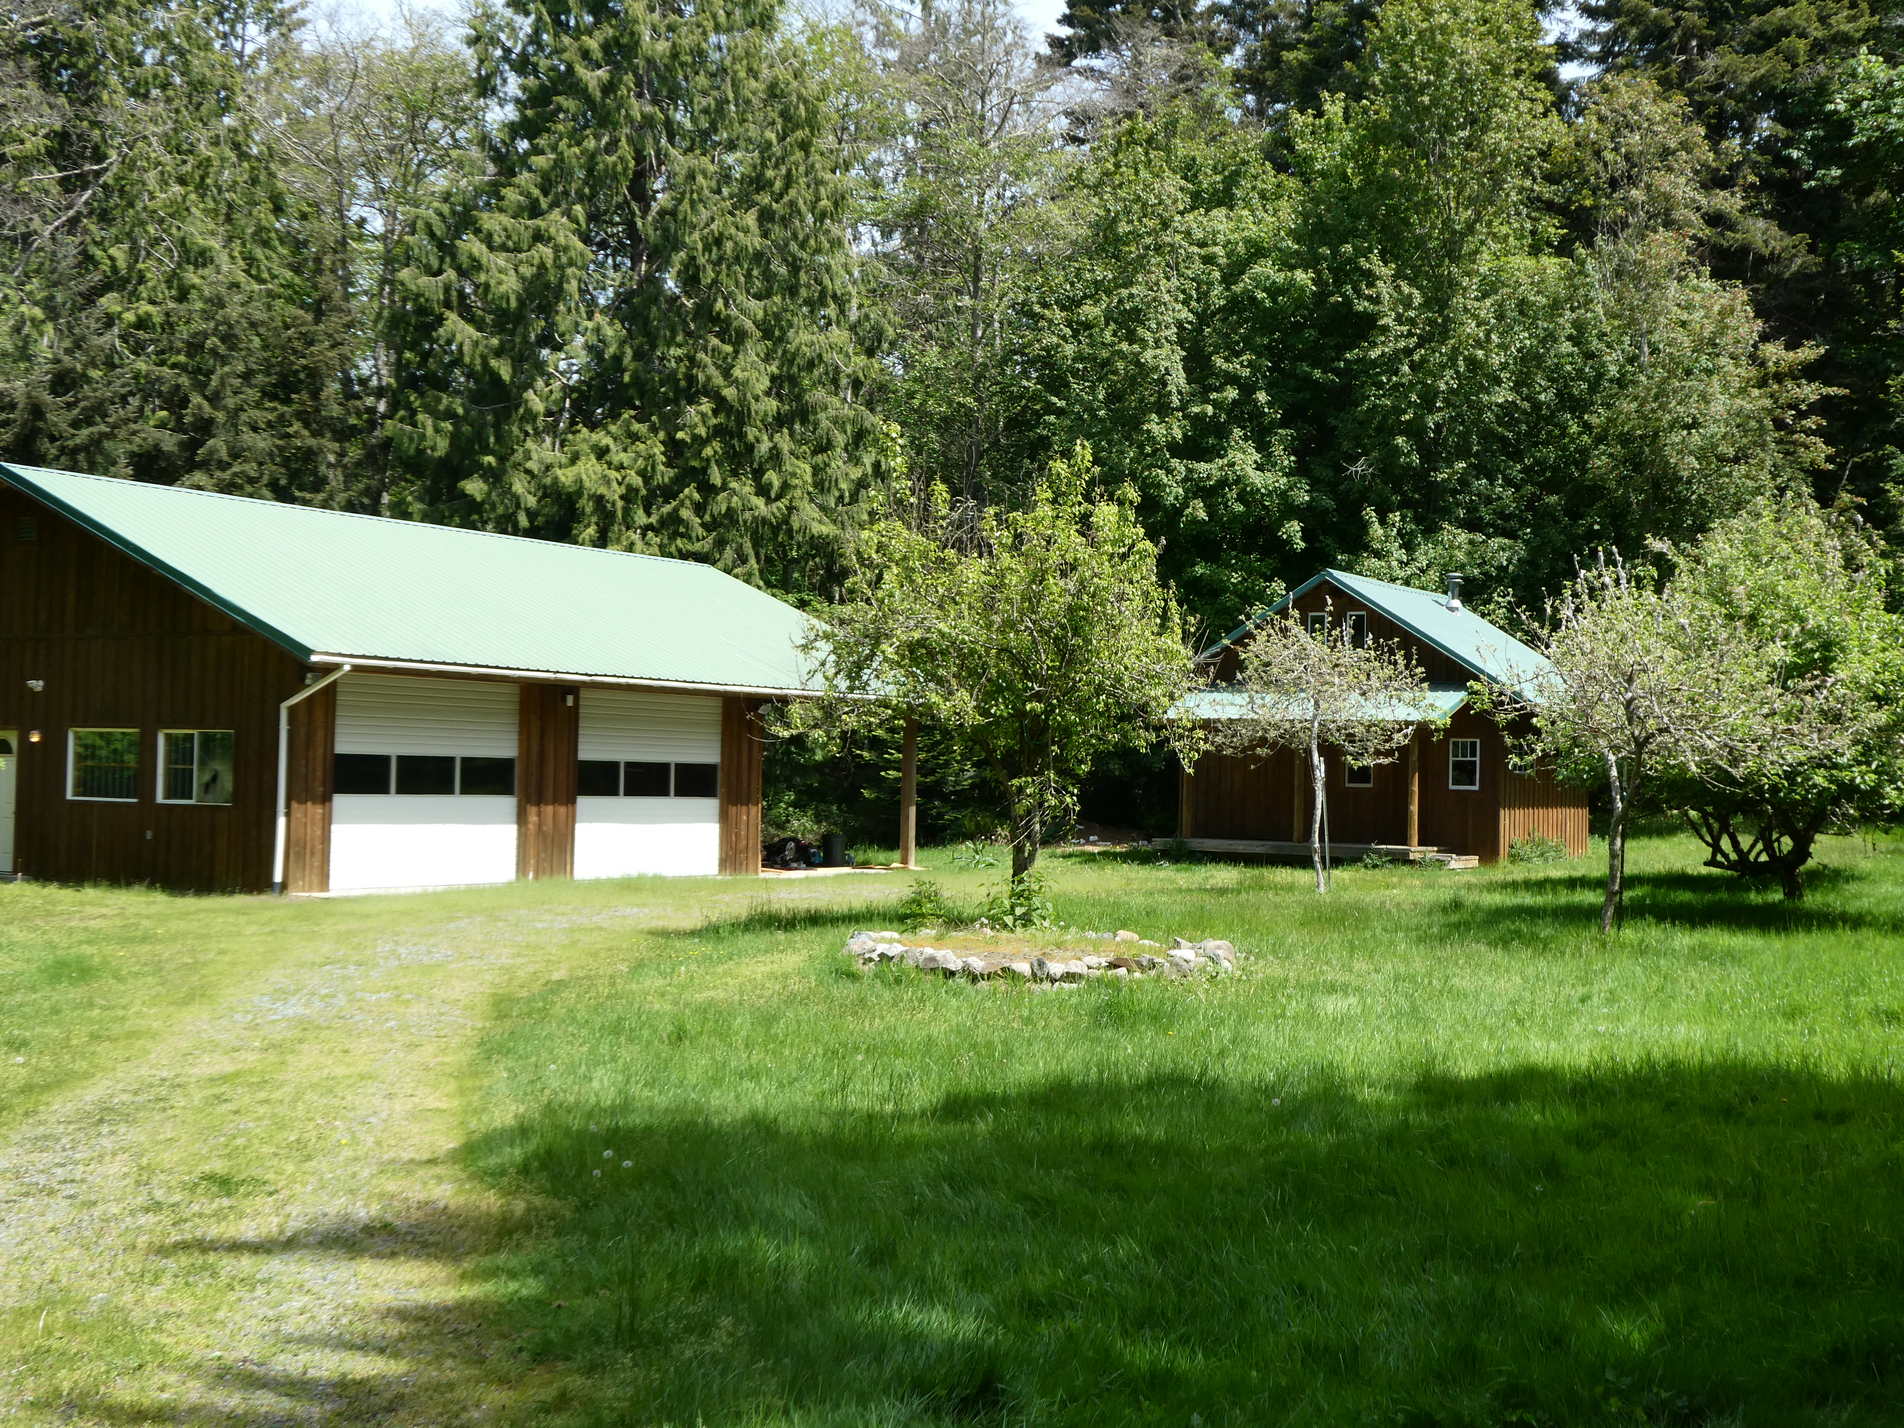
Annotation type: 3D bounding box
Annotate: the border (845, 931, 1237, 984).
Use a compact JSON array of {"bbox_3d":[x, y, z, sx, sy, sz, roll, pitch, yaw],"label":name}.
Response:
[{"bbox_3d":[0.739,2.050,19.057,3.400,0.300,3.400,1,-2,0],"label":"border"}]

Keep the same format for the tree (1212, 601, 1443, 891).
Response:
[{"bbox_3d":[5.439,0.473,31.800,3.300,4.200,3.200,1,-2,0],"label":"tree"}]

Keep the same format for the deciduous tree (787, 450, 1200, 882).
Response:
[{"bbox_3d":[0.428,-0.308,22.200,4.150,4.850,4.000,1,-2,0],"label":"deciduous tree"}]

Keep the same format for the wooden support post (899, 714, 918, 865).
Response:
[{"bbox_3d":[-0.826,1.517,42.944,0.210,3.000,0.210,0,-2,32],"label":"wooden support post"}]

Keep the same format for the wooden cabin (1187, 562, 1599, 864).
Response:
[{"bbox_3d":[9.235,0.032,47.849,8.300,6.100,8.100,0,-2,32],"label":"wooden cabin"}]

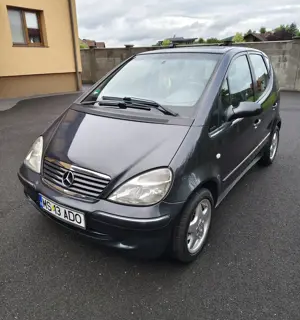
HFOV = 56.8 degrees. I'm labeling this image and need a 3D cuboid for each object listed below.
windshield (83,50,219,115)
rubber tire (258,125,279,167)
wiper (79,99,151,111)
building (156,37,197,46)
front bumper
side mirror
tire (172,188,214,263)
[{"bbox_3d":[0.037,-0.769,2.653,1.270,0.120,0.994,13,54,33],"label":"windshield"},{"bbox_3d":[1.696,-0.204,4.013,0.195,0.578,0.578,13,24,33],"label":"rubber tire"},{"bbox_3d":[-0.342,-0.501,2.489,0.860,0.080,0.100,15,25,37],"label":"wiper"},{"bbox_3d":[5.698,-23.465,60.366,10.000,5.872,9.000,1,20,5],"label":"building"},{"bbox_3d":[-0.545,0.361,2.171,1.660,0.410,0.400,13,24,33],"label":"front bumper"},{"bbox_3d":[0.765,-0.387,2.235,0.220,0.165,0.180,13,24,33],"label":"side mirror"},{"bbox_3d":[0.310,0.484,2.148,0.195,0.578,0.578,13,24,33],"label":"tire"}]

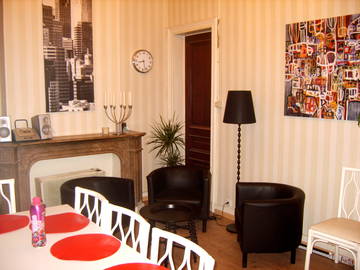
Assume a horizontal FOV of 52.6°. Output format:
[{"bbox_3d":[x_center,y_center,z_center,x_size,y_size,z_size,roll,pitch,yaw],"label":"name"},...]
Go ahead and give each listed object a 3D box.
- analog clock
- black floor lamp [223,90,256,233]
[{"bbox_3d":[-0.544,-1.081,5.370,0.330,0.330,0.050,-5,9,-38],"label":"analog clock"},{"bbox_3d":[0.695,0.311,4.284,0.400,1.640,0.400,0,7,0],"label":"black floor lamp"}]

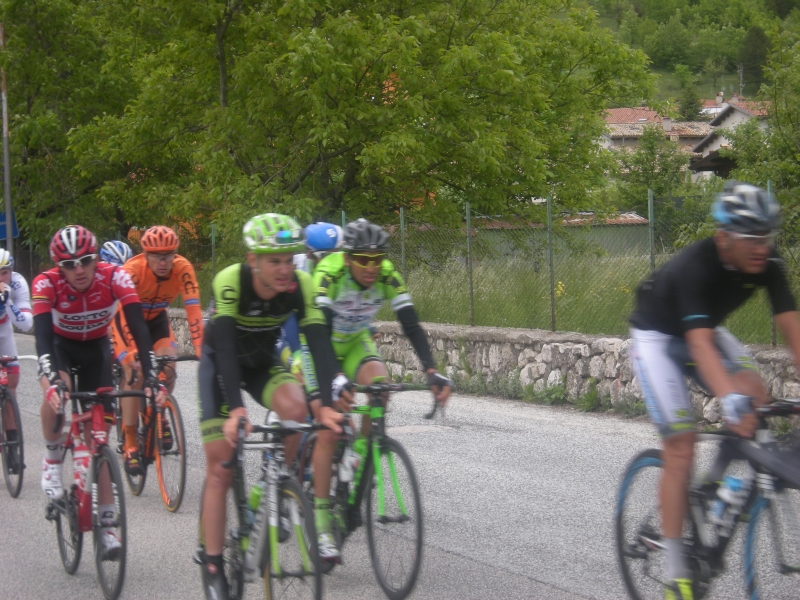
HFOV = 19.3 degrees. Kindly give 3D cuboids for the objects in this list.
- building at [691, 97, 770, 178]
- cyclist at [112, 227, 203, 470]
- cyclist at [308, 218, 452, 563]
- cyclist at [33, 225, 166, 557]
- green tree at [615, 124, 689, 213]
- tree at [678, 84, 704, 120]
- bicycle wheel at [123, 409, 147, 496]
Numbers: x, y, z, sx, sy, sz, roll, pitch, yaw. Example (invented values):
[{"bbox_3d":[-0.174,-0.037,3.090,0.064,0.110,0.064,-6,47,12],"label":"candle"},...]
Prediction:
[{"bbox_3d":[23.503,-9.124,152.000,9.000,7.800,10.000,-1,2,22],"label":"building"},{"bbox_3d":[-1.470,0.326,13.923,0.530,1.480,0.910,-2,2,-18],"label":"cyclist"},{"bbox_3d":[-0.164,0.388,9.997,0.540,1.460,0.910,-2,2,-17],"label":"cyclist"},{"bbox_3d":[-1.413,0.422,10.623,0.540,1.510,0.910,-2,2,-18],"label":"cyclist"},{"bbox_3d":[8.569,-4.123,80.000,2.700,3.900,2.700,-2,2,0],"label":"green tree"},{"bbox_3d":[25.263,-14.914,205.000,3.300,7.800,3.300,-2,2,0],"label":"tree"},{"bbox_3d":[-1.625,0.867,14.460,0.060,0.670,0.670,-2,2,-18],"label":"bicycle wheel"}]

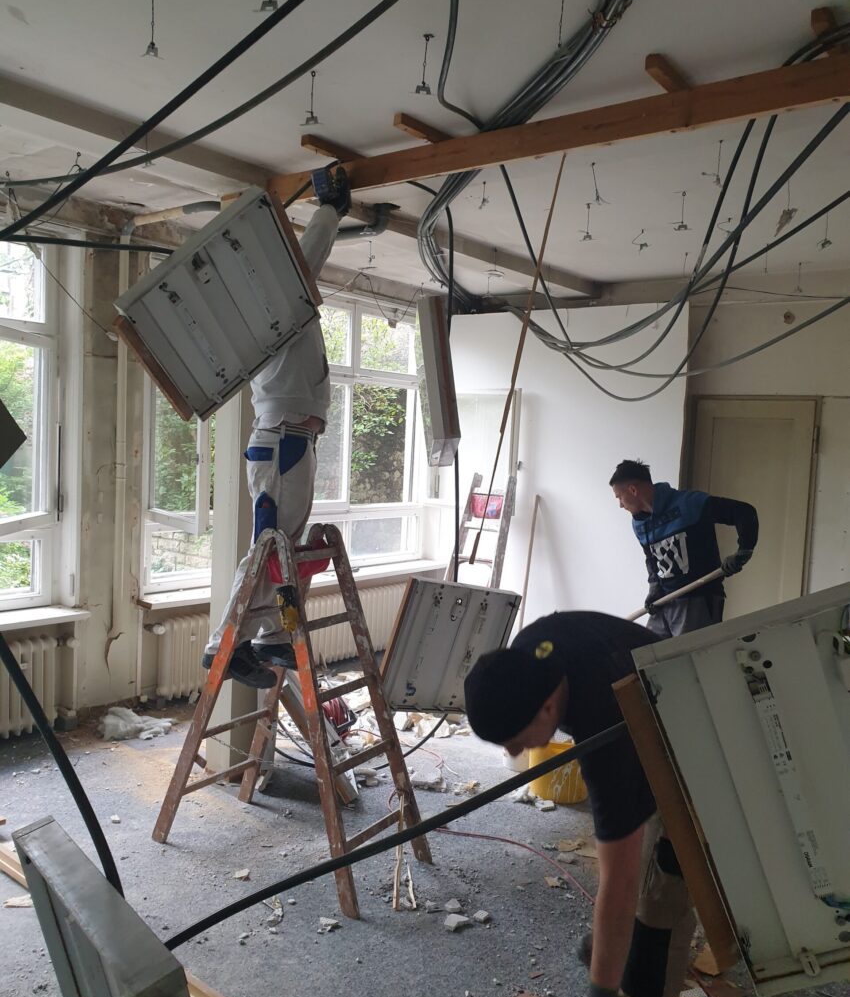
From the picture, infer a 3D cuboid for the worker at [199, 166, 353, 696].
[{"bbox_3d":[-0.604,-0.288,3.485,0.580,2.092,0.520,4,4,17],"label":"worker"}]

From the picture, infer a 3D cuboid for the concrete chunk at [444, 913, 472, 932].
[{"bbox_3d":[0.109,1.465,2.954,0.085,0.032,0.060,4,4,17],"label":"concrete chunk"}]

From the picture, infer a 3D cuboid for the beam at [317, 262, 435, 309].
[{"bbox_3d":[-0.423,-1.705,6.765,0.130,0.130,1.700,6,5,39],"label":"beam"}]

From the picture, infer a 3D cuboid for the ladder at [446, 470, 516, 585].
[{"bbox_3d":[0.419,0.519,6.673,0.520,1.458,0.110,6,-9,39],"label":"ladder"}]

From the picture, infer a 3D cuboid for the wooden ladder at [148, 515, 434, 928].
[{"bbox_3d":[-0.507,0.760,3.375,1.004,1.322,0.529,5,5,31],"label":"wooden ladder"}]

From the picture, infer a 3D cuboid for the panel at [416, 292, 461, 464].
[{"bbox_3d":[0.056,-0.514,3.967,0.122,0.620,0.620,-5,-9,-2],"label":"panel"}]

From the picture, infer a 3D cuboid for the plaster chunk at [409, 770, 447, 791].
[{"bbox_3d":[0.018,1.371,4.152,0.170,0.040,0.180,2,4,0],"label":"plaster chunk"}]

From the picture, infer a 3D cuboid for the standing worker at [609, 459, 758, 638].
[{"bbox_3d":[1.263,0.627,4.229,0.680,1.620,0.500,6,5,37],"label":"standing worker"}]

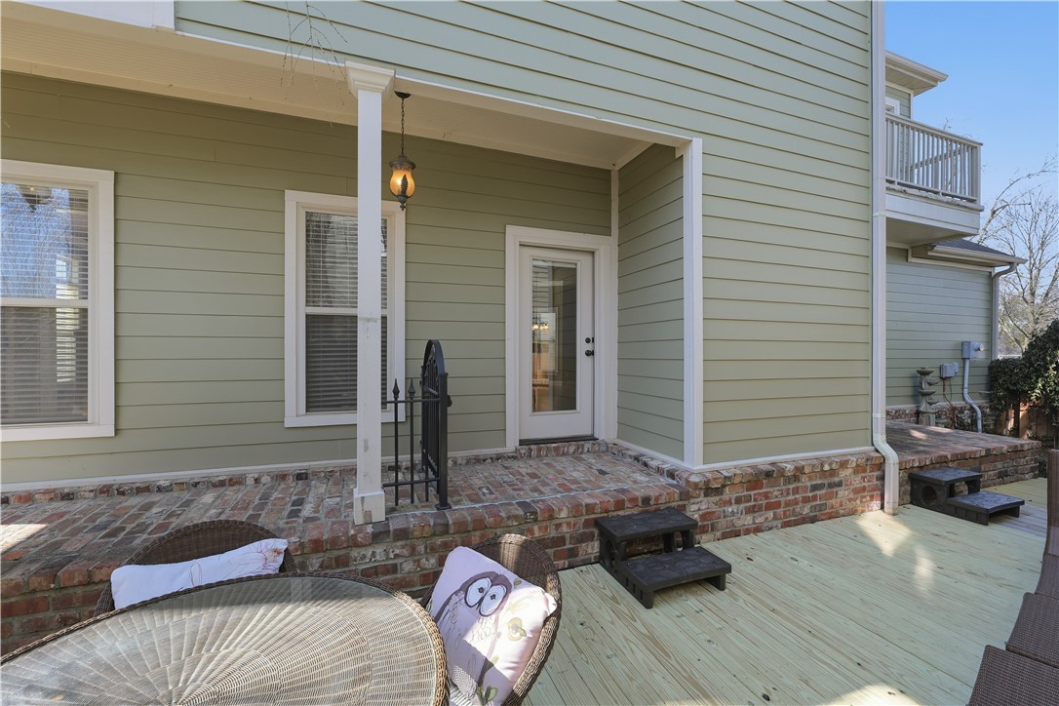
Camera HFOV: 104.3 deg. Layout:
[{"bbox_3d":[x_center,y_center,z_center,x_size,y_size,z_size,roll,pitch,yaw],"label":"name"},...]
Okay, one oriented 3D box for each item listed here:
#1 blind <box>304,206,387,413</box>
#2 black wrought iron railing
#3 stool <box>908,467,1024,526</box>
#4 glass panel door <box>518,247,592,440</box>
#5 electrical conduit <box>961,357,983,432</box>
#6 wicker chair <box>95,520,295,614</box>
[{"bbox_3d":[-1.652,-0.357,3.750,0.710,1.820,0.060,0,0,-18],"label":"blind"},{"bbox_3d":[-0.904,0.483,3.230,0.440,1.170,1.030,0,0,-18],"label":"black wrought iron railing"},{"bbox_3d":[4.315,1.409,4.066,0.660,0.330,0.590,0,0,-18],"label":"stool"},{"bbox_3d":[0.277,-0.092,4.399,0.890,2.010,0.060,0,0,-18],"label":"glass panel door"},{"bbox_3d":[8.529,0.867,7.928,0.090,1.580,0.260,0,0,-18],"label":"electrical conduit"},{"bbox_3d":[-1.169,1.134,1.434,0.620,0.880,0.630,0,0,-28],"label":"wicker chair"}]

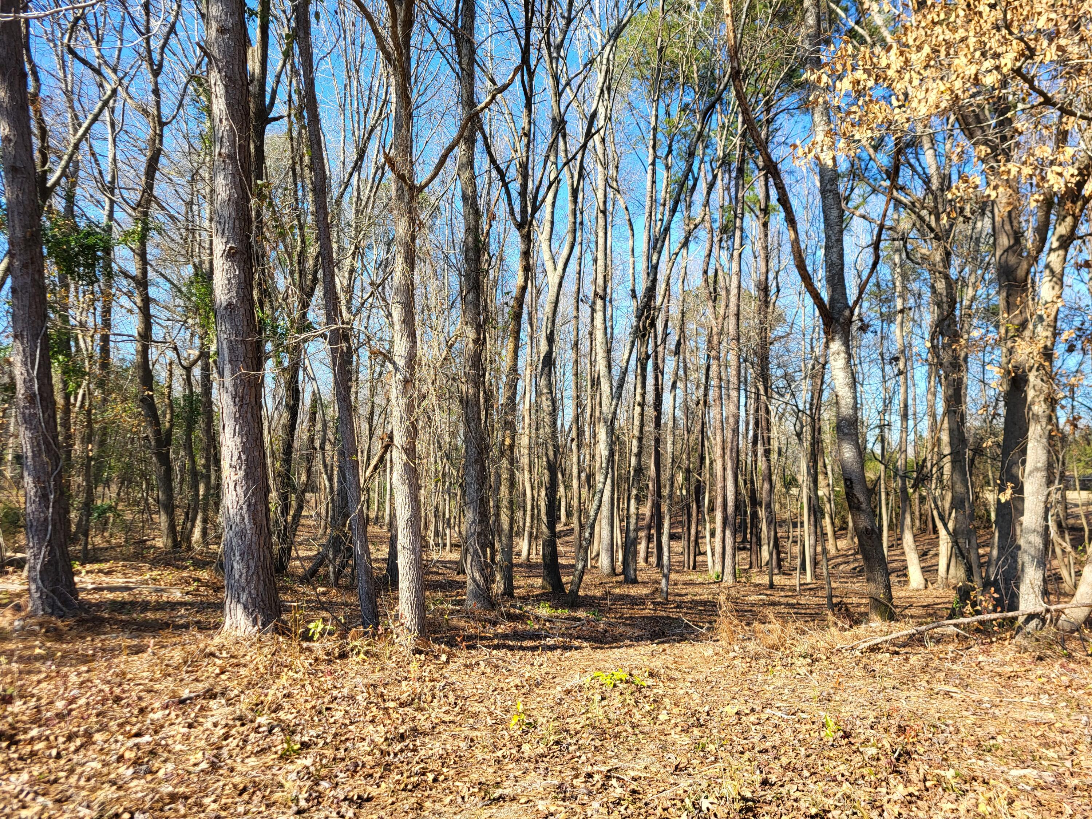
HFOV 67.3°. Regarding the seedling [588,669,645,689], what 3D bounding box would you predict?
[{"bbox_3d":[0.525,2.011,6.184,0.415,0.120,0.260,0,-4,0],"label":"seedling"}]

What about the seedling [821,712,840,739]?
[{"bbox_3d":[1.718,1.917,5.004,0.115,0.130,0.110,0,-4,0],"label":"seedling"}]

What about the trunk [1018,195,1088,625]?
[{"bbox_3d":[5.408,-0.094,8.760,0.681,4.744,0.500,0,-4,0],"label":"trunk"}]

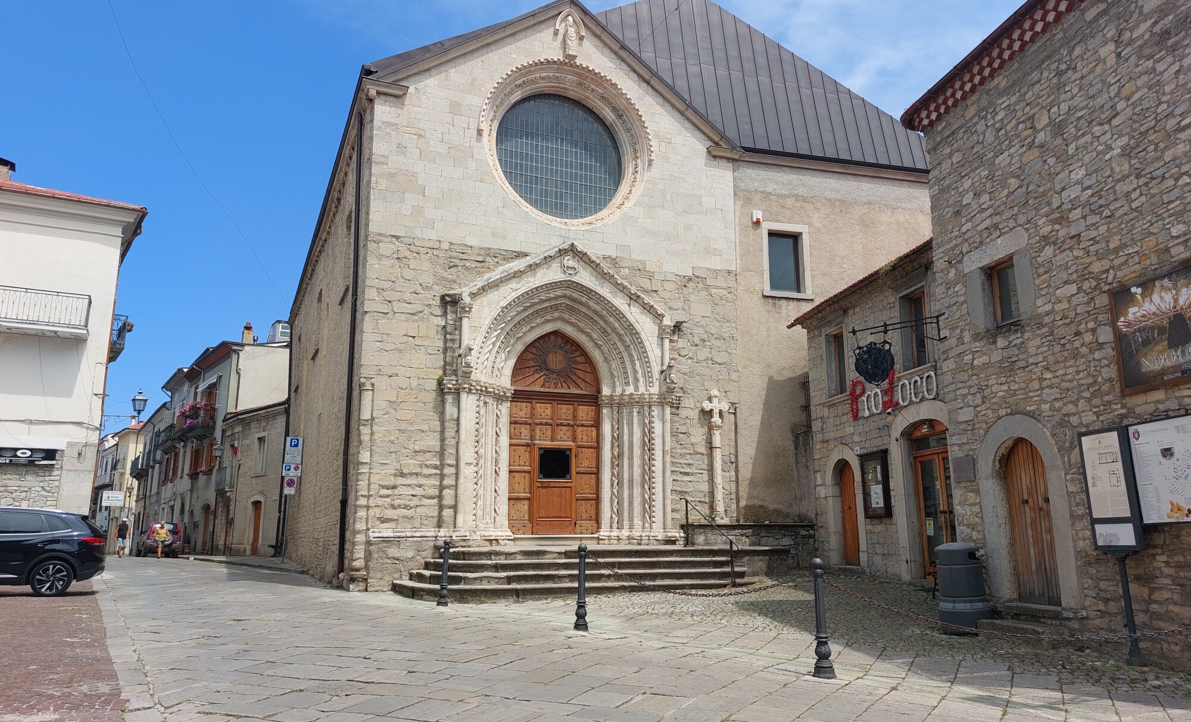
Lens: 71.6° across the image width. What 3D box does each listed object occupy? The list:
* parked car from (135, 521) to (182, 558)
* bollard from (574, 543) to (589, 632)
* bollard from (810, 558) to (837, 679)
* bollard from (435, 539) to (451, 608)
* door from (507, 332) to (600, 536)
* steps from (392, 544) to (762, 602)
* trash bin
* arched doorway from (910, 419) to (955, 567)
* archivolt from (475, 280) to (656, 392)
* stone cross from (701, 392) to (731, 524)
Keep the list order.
[{"bbox_3d":[-22.817,9.355,43.185,1.780,1.700,4.600,8,-15,-34],"label":"parked car"},{"bbox_3d":[-0.170,2.742,10.025,0.185,1.020,0.185,0,-12,0],"label":"bollard"},{"bbox_3d":[2.038,2.305,7.448,0.210,1.020,0.210,5,-13,-20],"label":"bollard"},{"bbox_3d":[-2.406,3.360,13.152,0.185,1.020,0.185,5,-13,-20],"label":"bollard"},{"bbox_3d":[-0.908,1.579,18.551,2.108,4.580,0.250,4,-13,-21],"label":"door"},{"bbox_3d":[-0.186,3.910,15.237,6.760,0.875,1.632,5,-13,-20],"label":"steps"},{"bbox_3d":[4.267,2.639,9.659,0.640,1.008,0.640,6,-14,-26],"label":"trash bin"},{"bbox_3d":[5.549,2.262,13.494,0.320,2.530,1.420,2,-13,-11],"label":"arched doorway"},{"bbox_3d":[-0.631,-0.422,17.073,3.845,2.437,0.600,5,-13,-20],"label":"archivolt"},{"bbox_3d":[2.565,1.964,17.292,0.682,2.784,0.400,5,-13,-20],"label":"stone cross"}]

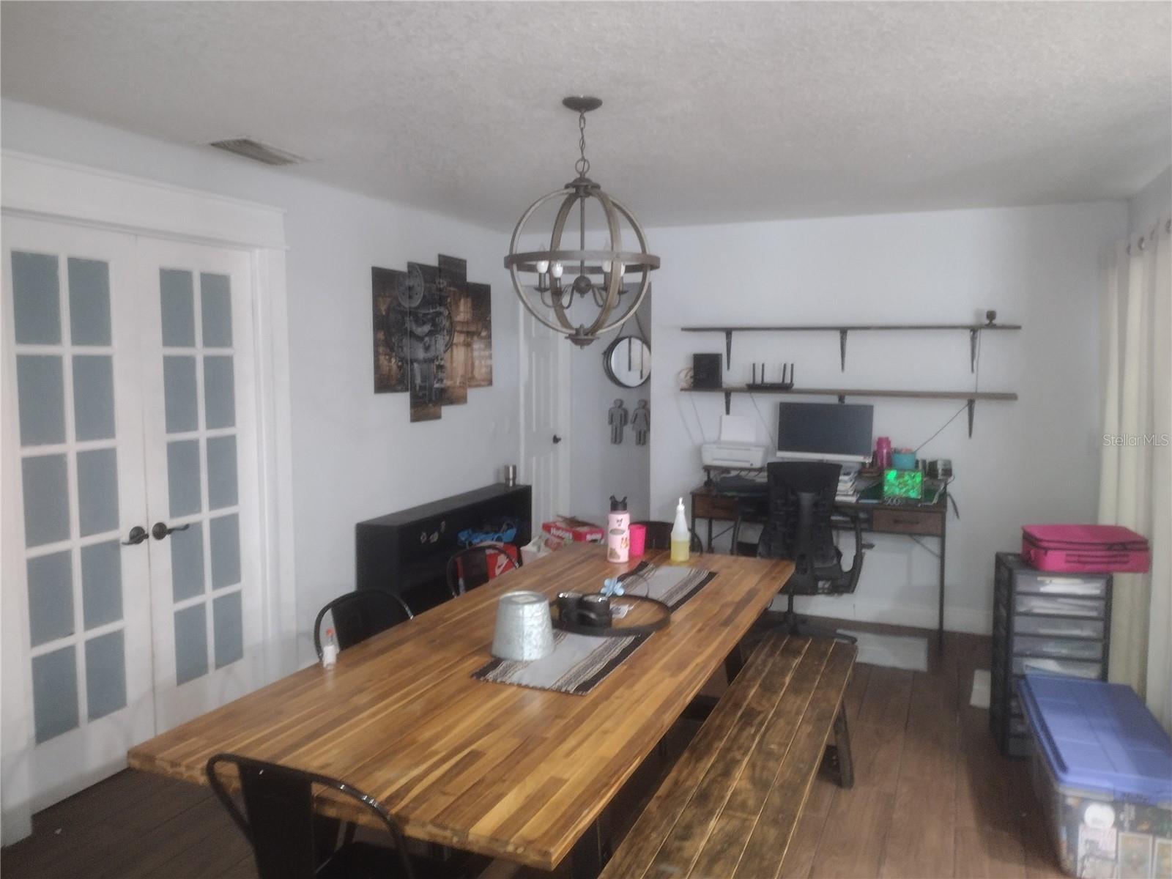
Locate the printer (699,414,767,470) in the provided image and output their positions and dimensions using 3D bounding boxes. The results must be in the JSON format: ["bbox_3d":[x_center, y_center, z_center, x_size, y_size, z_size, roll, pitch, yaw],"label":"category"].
[{"bbox_3d":[0.936,0.021,5.670,0.390,0.300,0.250,3,6,23],"label":"printer"}]

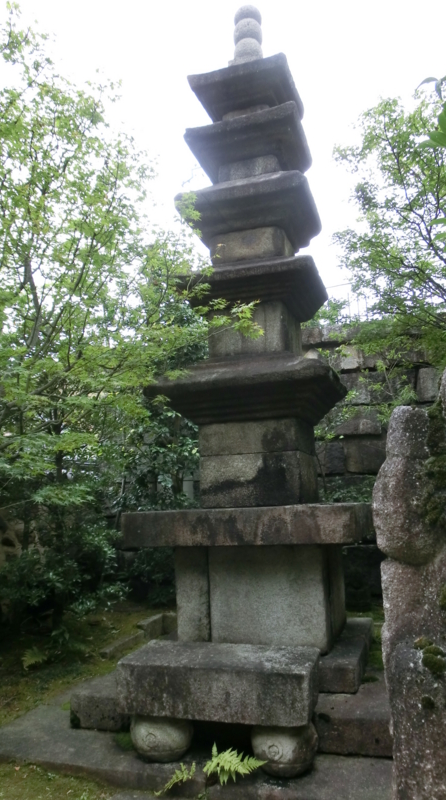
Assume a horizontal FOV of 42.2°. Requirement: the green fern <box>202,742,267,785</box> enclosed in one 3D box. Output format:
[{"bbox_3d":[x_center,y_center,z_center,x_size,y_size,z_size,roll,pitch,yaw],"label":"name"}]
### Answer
[{"bbox_3d":[0.054,1.716,2.720,0.290,0.150,0.210,-3,-9,0],"label":"green fern"}]

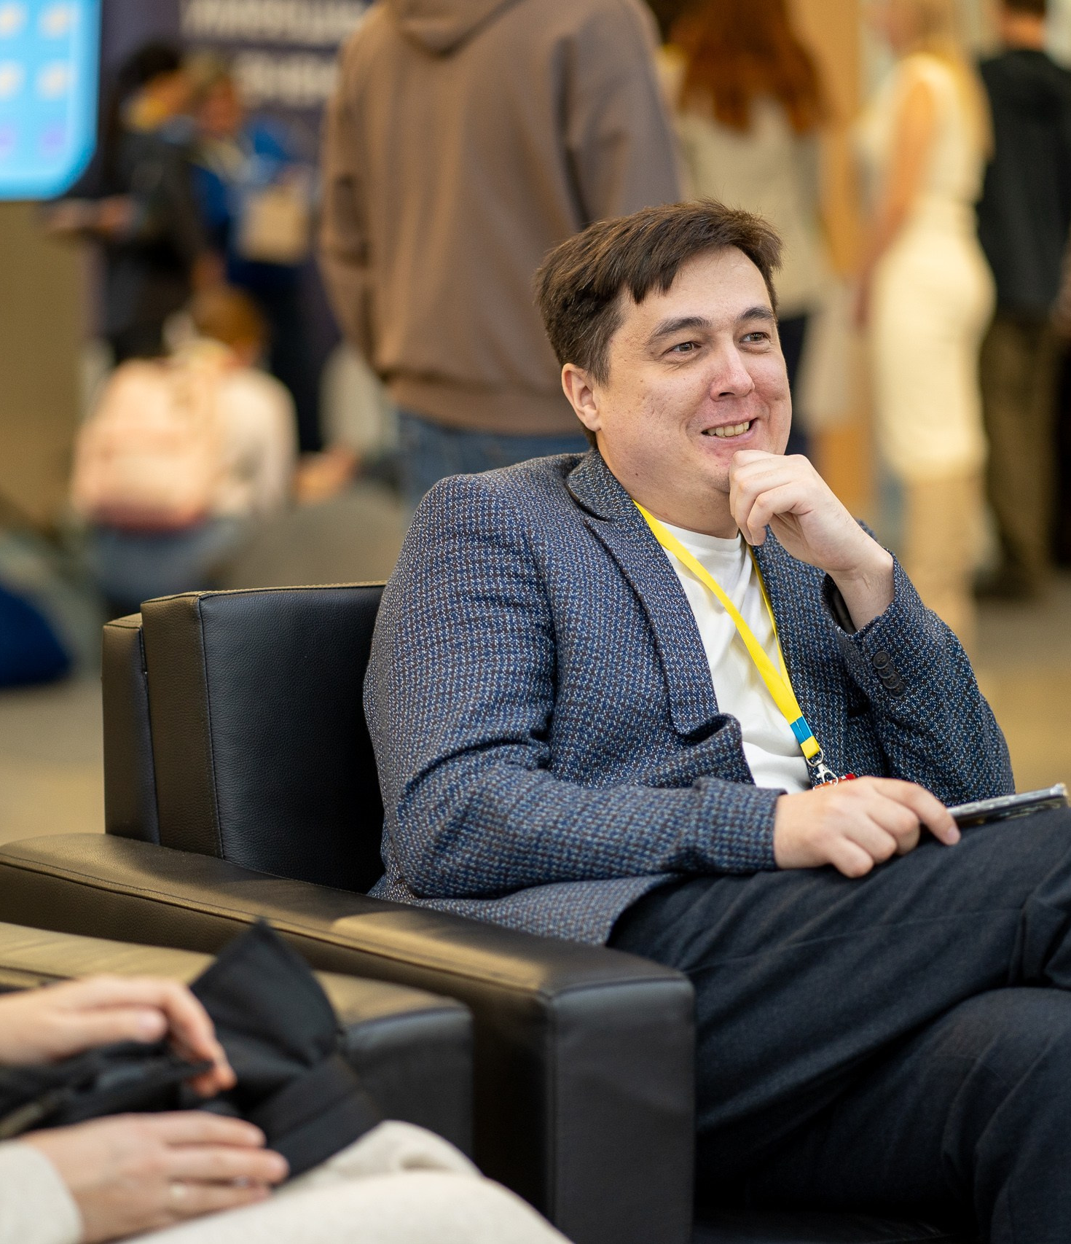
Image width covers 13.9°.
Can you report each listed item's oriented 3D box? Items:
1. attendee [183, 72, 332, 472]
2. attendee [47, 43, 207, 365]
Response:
[{"bbox_3d":[-1.029,-1.297,16.579,0.520,1.578,0.450,-3,7,-30],"label":"attendee"},{"bbox_3d":[-1.480,-1.274,16.082,0.550,1.634,0.500,1,6,13],"label":"attendee"}]

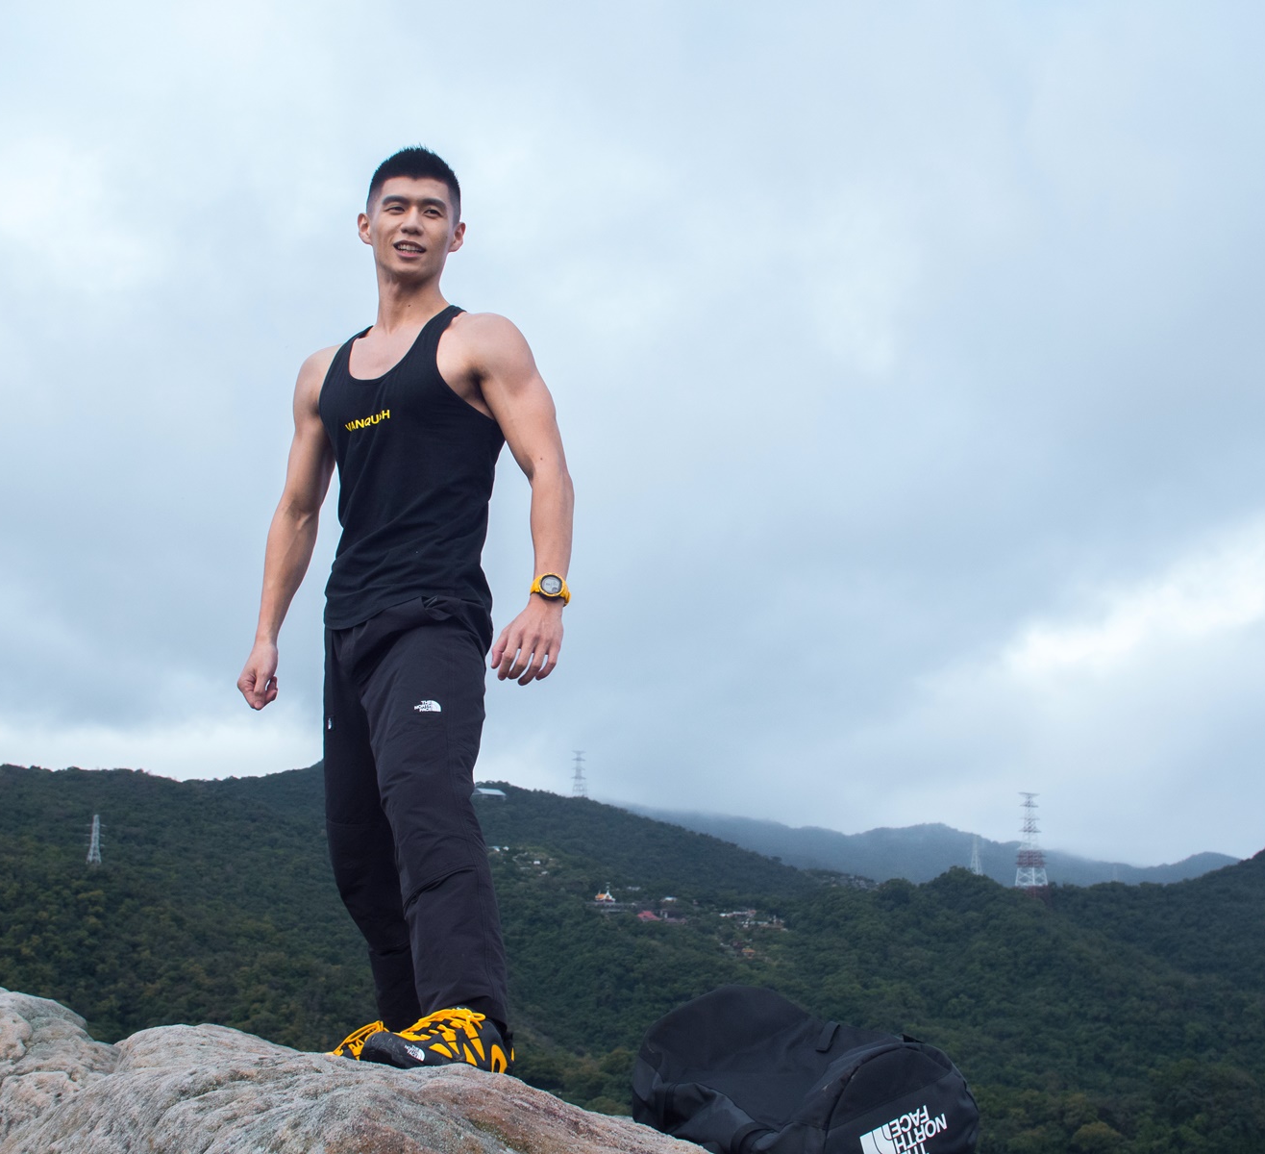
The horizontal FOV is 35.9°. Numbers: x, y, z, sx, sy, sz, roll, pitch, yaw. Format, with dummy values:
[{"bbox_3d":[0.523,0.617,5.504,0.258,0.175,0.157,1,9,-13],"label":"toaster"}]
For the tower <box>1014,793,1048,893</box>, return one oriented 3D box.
[{"bbox_3d":[270.990,183.520,1330.000,27.000,74.000,18.000,6,-12,-31],"label":"tower"}]

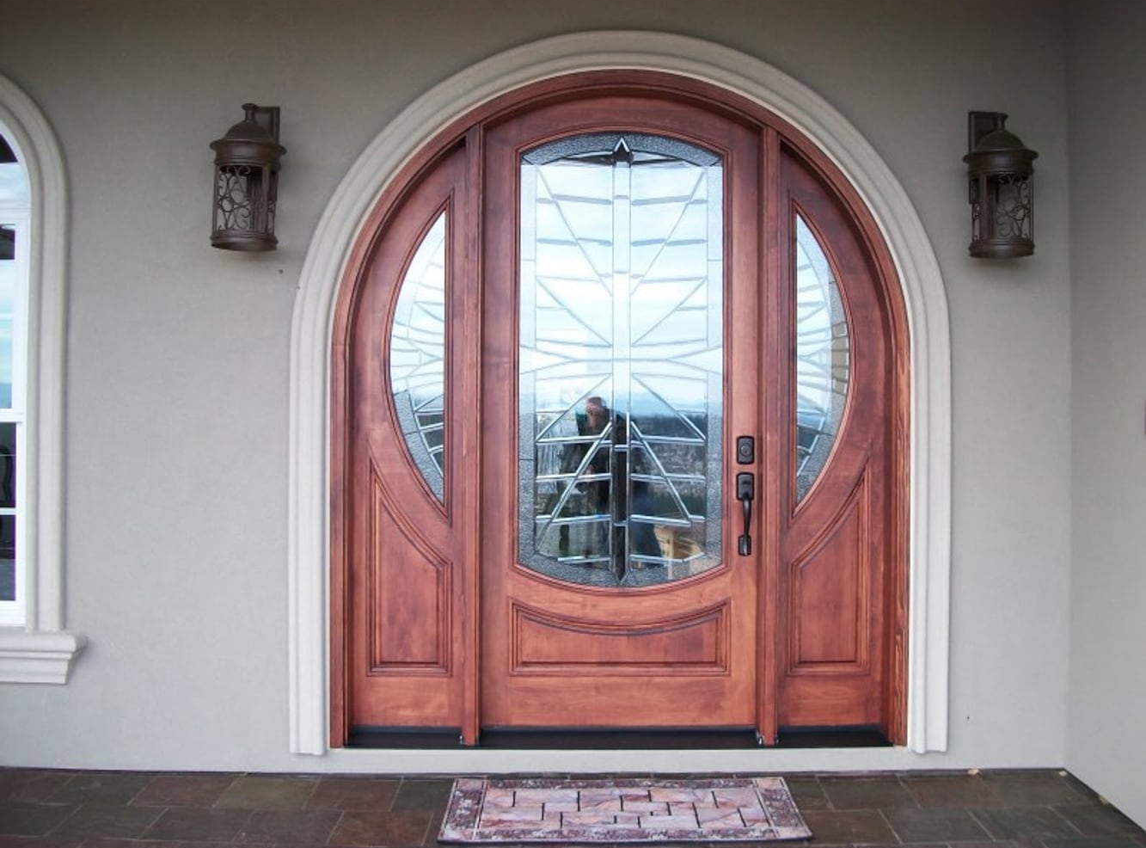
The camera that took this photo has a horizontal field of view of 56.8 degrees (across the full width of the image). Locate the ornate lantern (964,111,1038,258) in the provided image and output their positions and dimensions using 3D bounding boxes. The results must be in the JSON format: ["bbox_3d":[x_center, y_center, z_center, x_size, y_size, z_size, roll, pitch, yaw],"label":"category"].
[{"bbox_3d":[1.562,-0.876,3.882,0.277,0.572,0.325,0,0,-1],"label":"ornate lantern"}]

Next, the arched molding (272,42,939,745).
[{"bbox_3d":[0.184,-0.116,3.987,2.495,2.715,0.090,0,0,-1],"label":"arched molding"}]

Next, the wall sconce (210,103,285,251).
[{"bbox_3d":[-1.174,-0.893,3.853,0.277,0.572,0.325,0,0,-1],"label":"wall sconce"}]

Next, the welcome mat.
[{"bbox_3d":[0.169,1.323,3.657,1.210,0.014,0.570,0,0,-1],"label":"welcome mat"}]

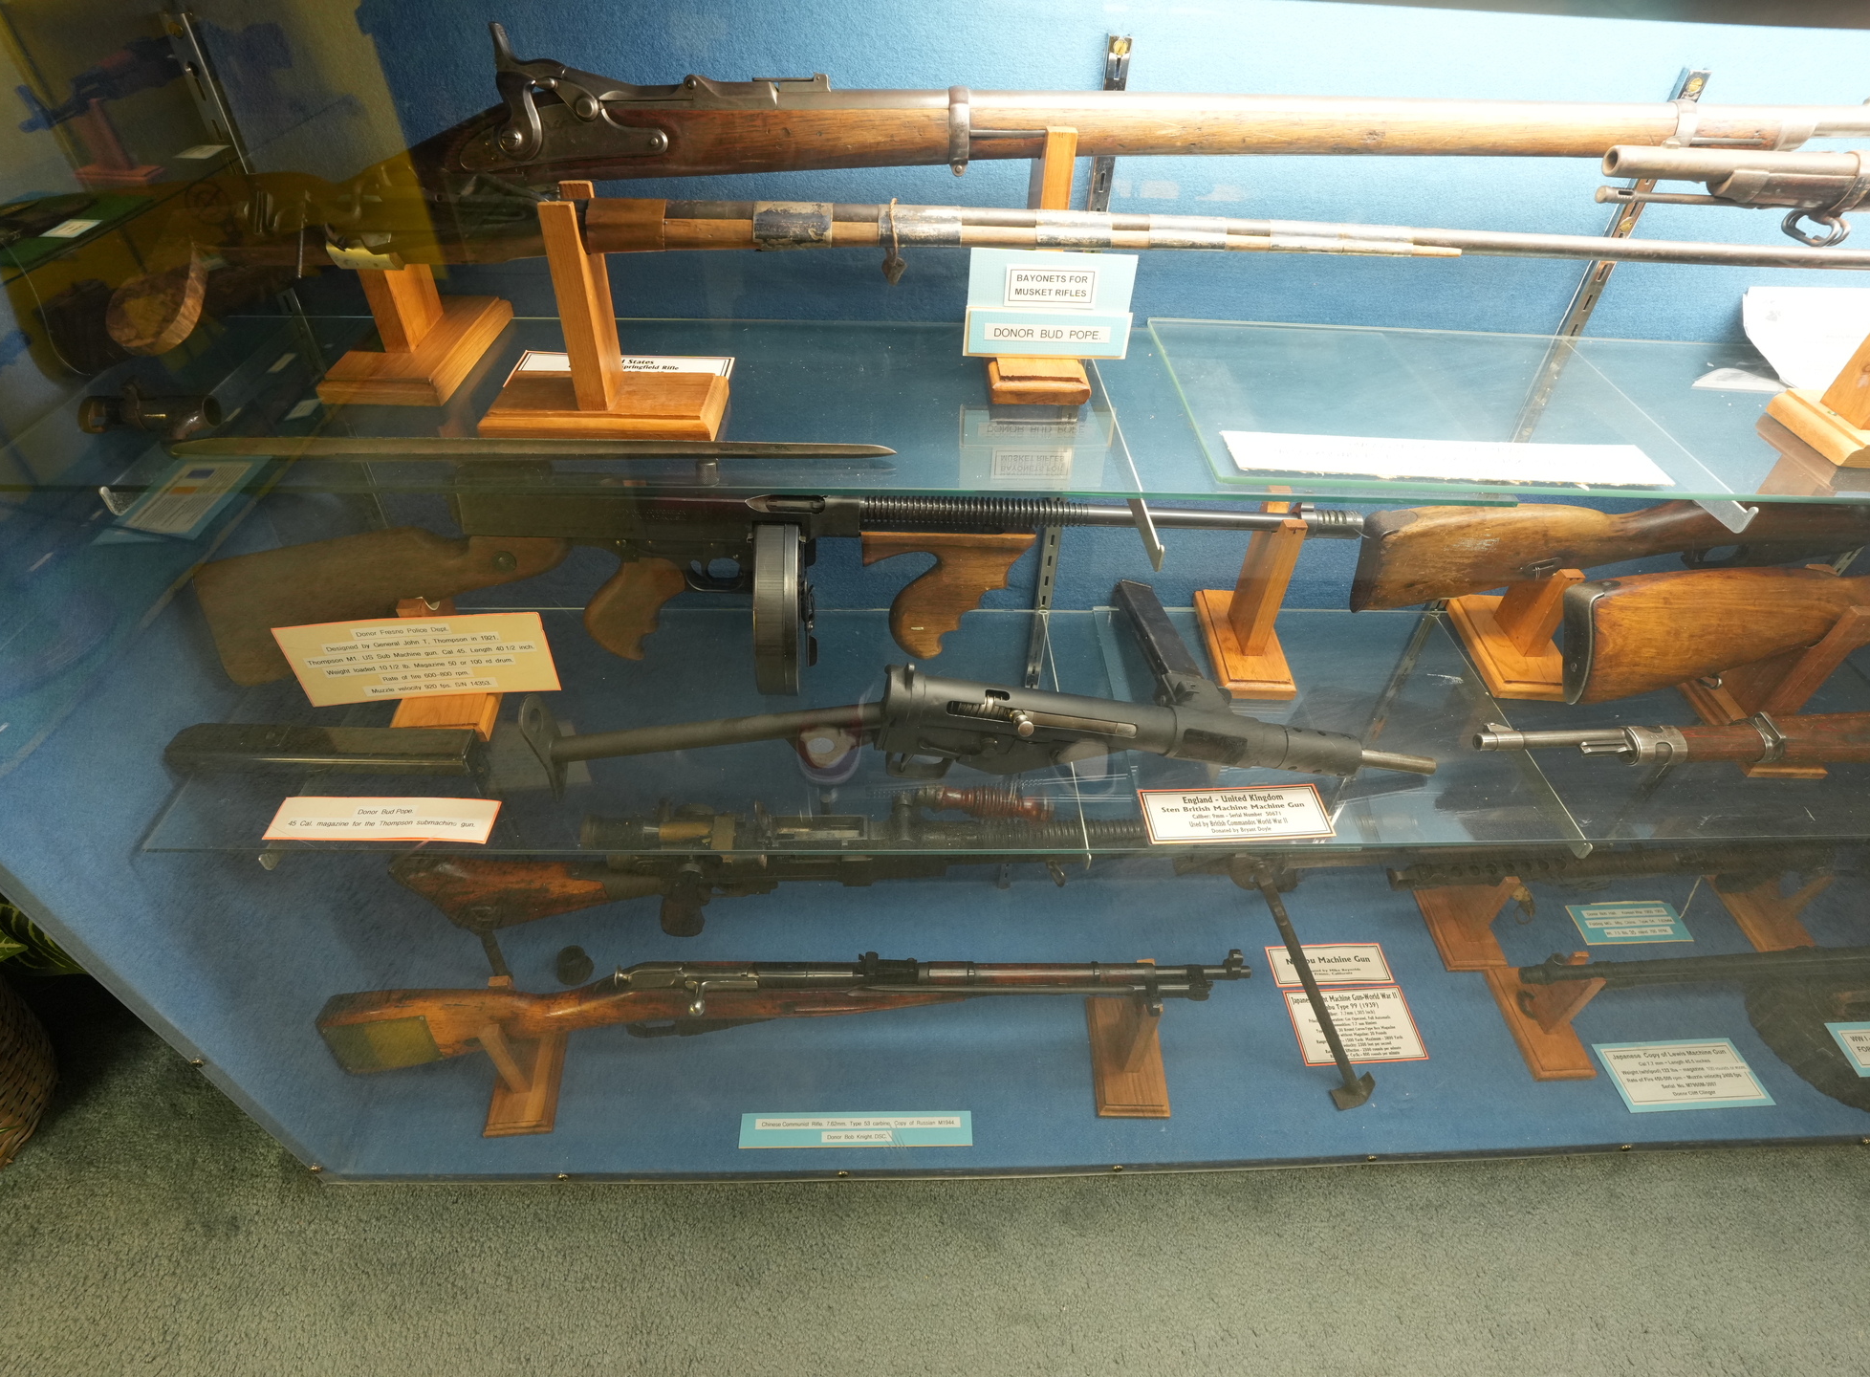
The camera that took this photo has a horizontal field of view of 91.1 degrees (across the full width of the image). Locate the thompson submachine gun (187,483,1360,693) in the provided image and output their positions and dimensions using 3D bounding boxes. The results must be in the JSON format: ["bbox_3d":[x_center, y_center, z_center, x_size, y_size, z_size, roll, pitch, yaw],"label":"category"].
[{"bbox_3d":[-0.098,-0.092,0.773,0.950,0.225,0.140,-1,43,-10],"label":"thompson submachine gun"}]

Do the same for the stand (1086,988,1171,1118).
[{"bbox_3d":[0.237,0.395,1.083,0.083,0.172,0.150,0,43,-3],"label":"stand"}]

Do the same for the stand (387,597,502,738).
[{"bbox_3d":[-0.410,-0.040,0.781,0.081,0.097,0.140,2,43,-2],"label":"stand"}]

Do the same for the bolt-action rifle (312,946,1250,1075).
[{"bbox_3d":[-0.157,0.361,1.012,1.020,0.200,0.072,1,36,-4],"label":"bolt-action rifle"}]

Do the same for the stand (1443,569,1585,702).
[{"bbox_3d":[0.567,-0.073,0.867,0.085,0.109,0.138,5,43,2],"label":"stand"}]

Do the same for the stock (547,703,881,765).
[{"bbox_3d":[-0.172,0.036,0.724,0.266,0.026,0.026,-6,43,1],"label":"stock"}]

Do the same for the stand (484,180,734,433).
[{"bbox_3d":[-0.205,-0.224,0.547,0.141,0.129,0.068,0,43,-3],"label":"stand"}]

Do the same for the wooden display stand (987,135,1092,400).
[{"bbox_3d":[0.076,-0.312,0.652,0.071,0.164,0.147,0,43,-2],"label":"wooden display stand"}]

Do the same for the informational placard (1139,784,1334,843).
[{"bbox_3d":[0.252,0.102,0.768,0.154,0.005,0.059,0,45,-2],"label":"informational placard"}]

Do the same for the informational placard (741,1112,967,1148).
[{"bbox_3d":[-0.088,0.496,1.033,0.259,0.005,0.039,0,43,-2],"label":"informational placard"}]

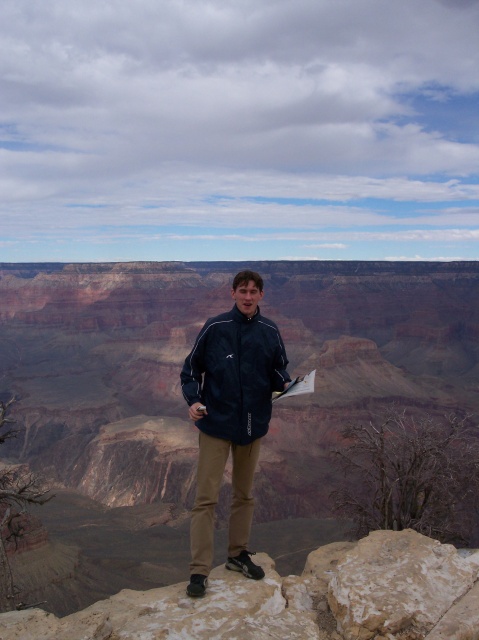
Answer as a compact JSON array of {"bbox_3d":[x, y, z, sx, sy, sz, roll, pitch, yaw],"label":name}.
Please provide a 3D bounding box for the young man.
[{"bbox_3d":[-0.020,0.639,3.984,0.600,1.820,0.420,-1,4,-11],"label":"young man"}]

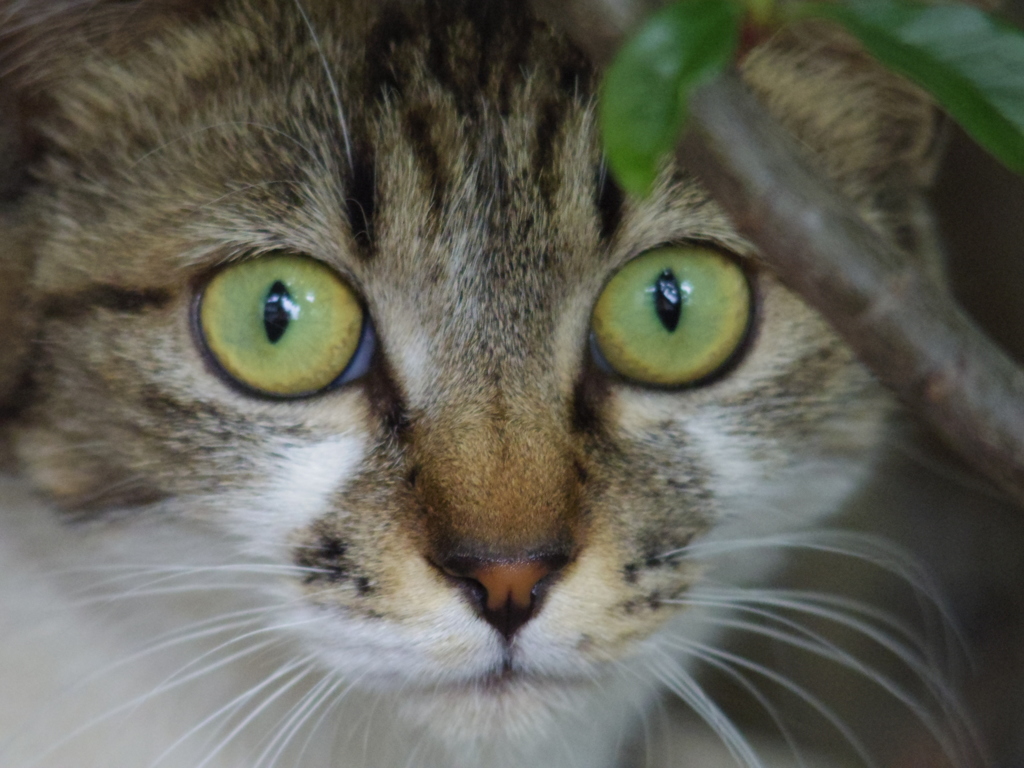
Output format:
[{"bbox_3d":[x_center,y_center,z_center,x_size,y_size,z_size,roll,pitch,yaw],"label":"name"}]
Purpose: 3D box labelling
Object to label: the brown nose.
[{"bbox_3d":[-0.001,0.022,0.728,0.013,0.009,0.010,1,3,-4],"label":"brown nose"}]

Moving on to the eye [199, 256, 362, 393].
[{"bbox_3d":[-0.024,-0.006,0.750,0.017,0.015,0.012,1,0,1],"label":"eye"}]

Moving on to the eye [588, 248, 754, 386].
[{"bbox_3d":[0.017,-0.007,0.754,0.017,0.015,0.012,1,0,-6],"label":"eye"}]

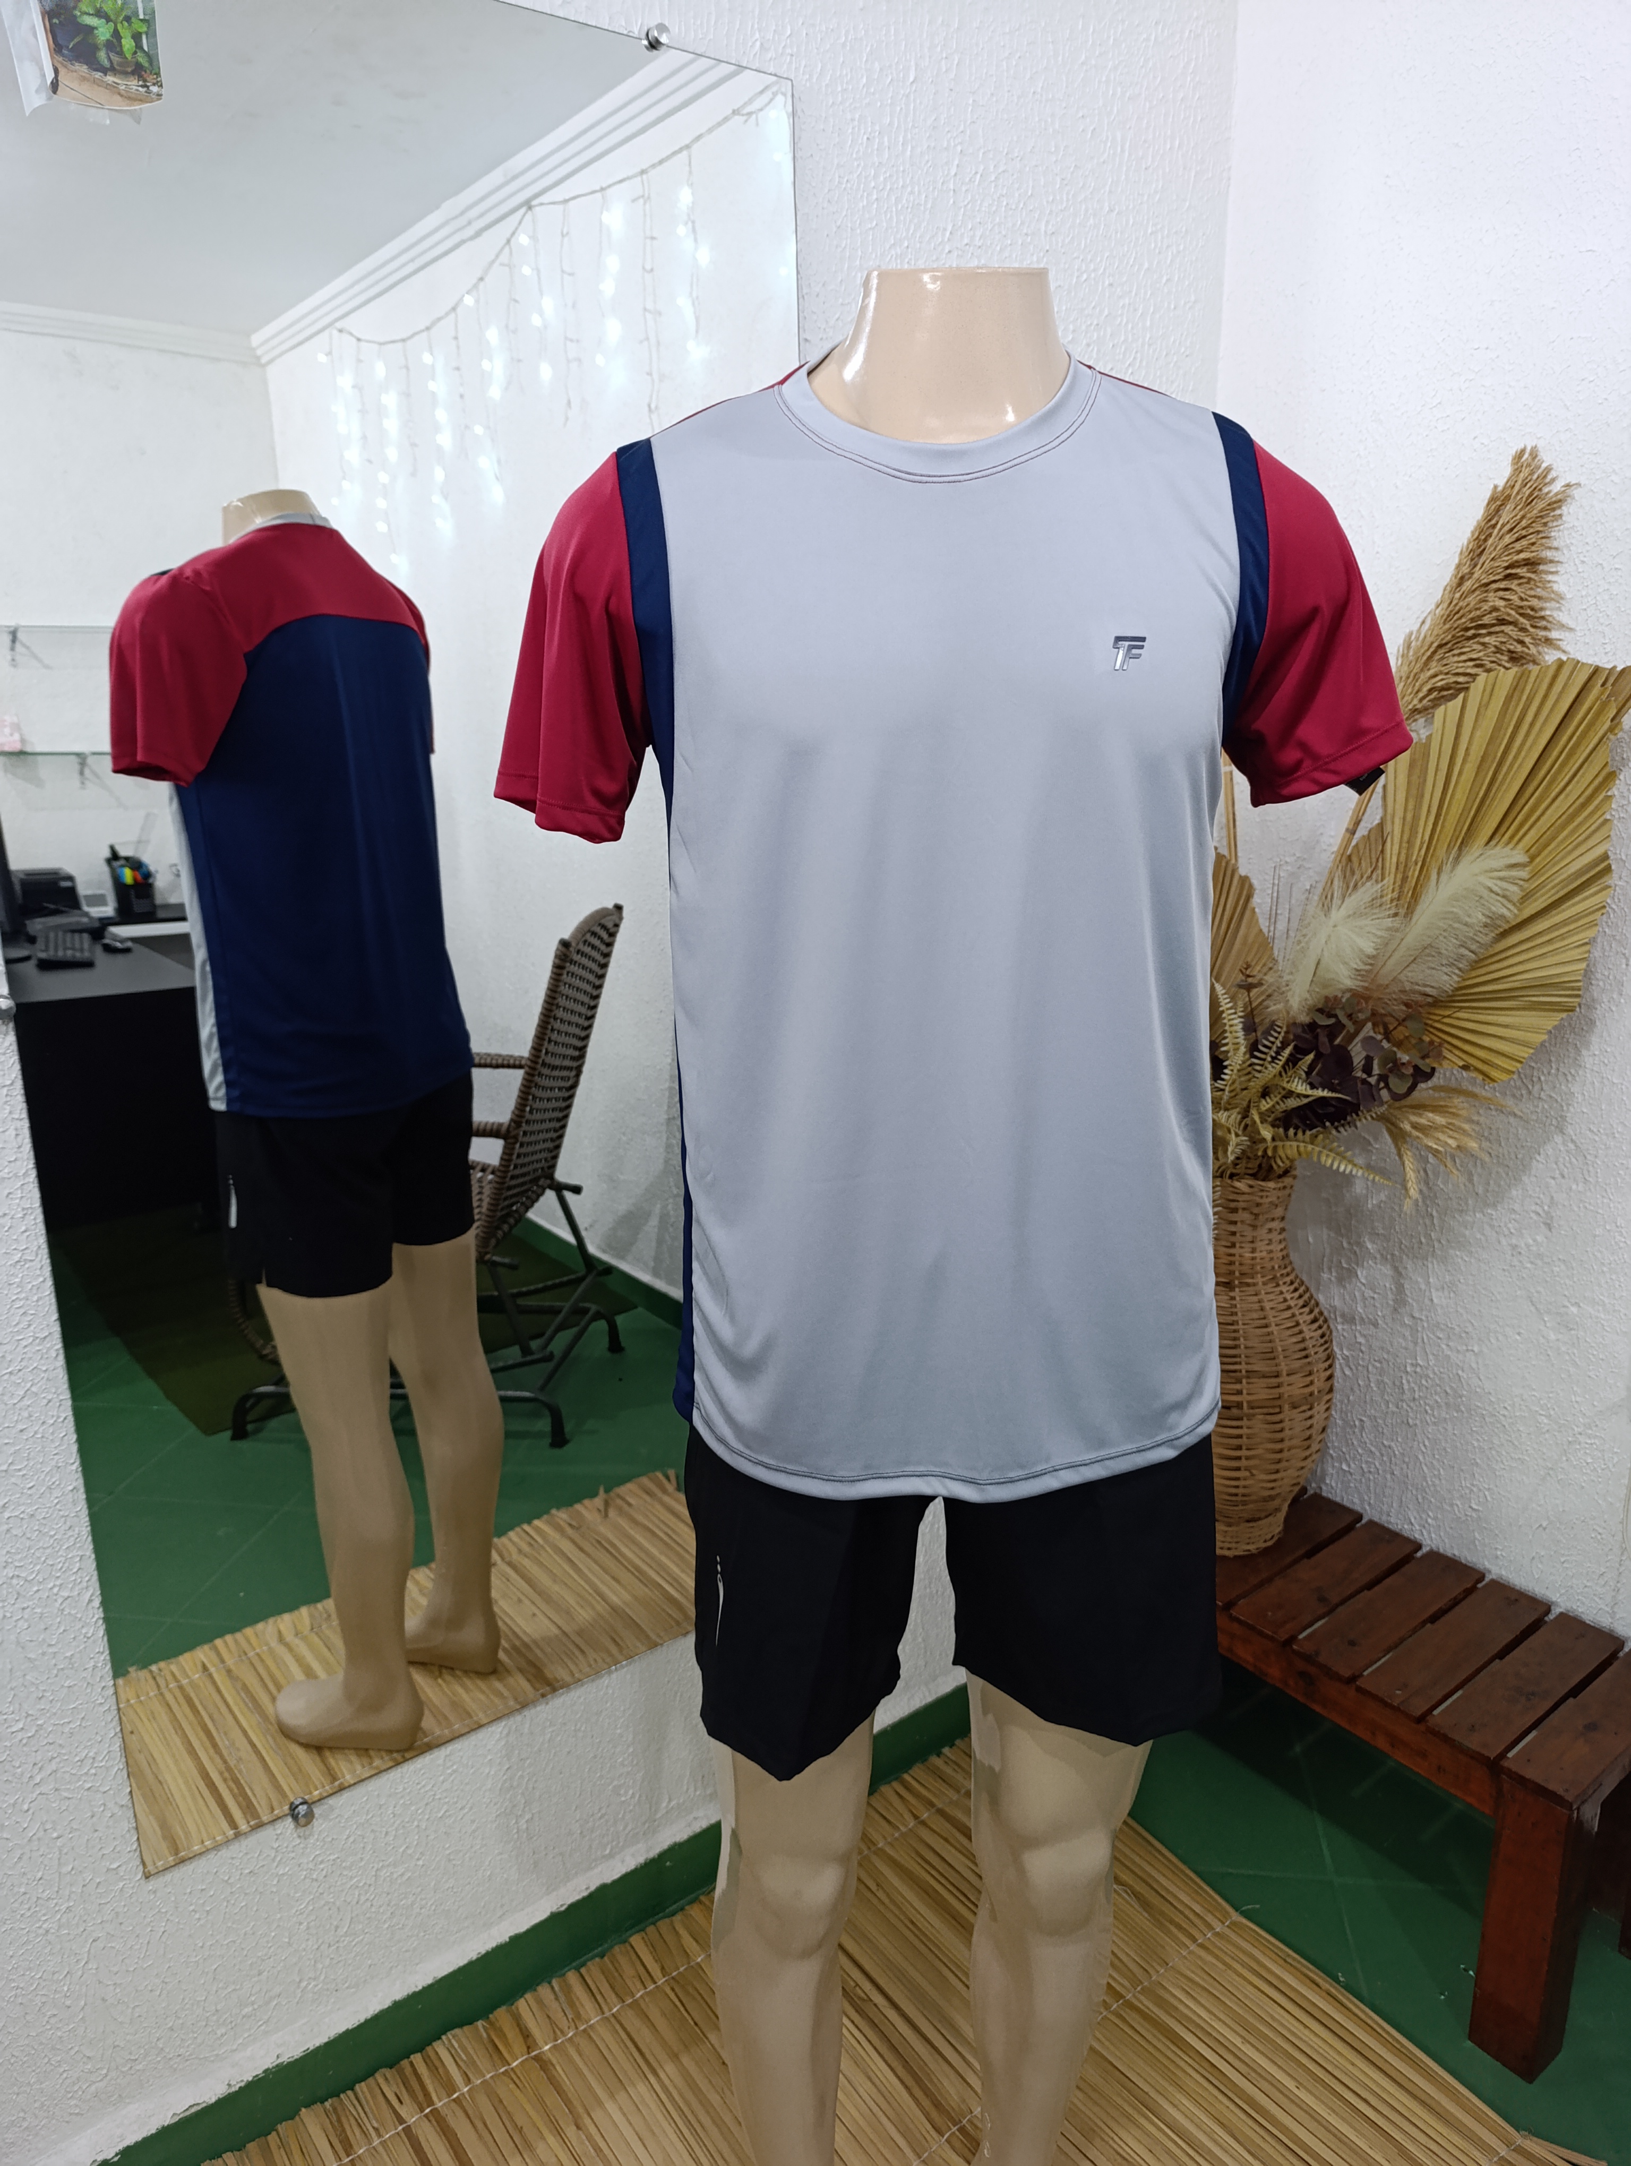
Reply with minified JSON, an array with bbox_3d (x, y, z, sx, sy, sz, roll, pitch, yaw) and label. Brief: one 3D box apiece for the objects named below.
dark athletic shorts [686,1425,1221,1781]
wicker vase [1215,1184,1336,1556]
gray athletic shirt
[{"bbox_3d":[0.097,0.255,0.996,0.370,0.400,0.270,-2,15,-5],"label":"dark athletic shorts"},{"bbox_3d":[0.537,0.344,1.815,0.235,0.485,0.235,-12,18,-36],"label":"wicker vase"},{"bbox_3d":[0.084,-0.100,0.908,0.540,0.680,0.295,-2,15,-5],"label":"gray athletic shirt"}]

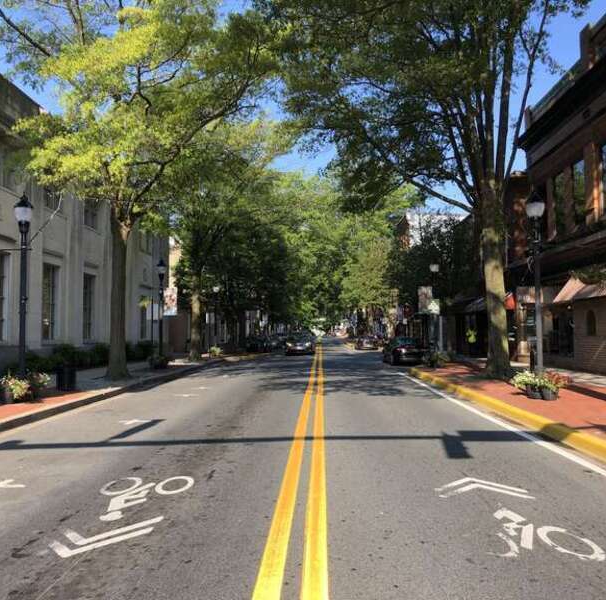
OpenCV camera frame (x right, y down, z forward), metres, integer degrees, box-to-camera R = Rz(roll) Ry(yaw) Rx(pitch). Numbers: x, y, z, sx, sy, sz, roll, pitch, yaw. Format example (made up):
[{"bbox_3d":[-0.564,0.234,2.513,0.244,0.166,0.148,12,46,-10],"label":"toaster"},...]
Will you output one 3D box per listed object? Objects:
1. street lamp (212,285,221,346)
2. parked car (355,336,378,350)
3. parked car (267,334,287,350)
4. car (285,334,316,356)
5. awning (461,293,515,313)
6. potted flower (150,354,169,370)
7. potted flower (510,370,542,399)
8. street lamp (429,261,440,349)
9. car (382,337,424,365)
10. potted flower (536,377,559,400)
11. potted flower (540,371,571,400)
[{"bbox_3d":[-5.547,1.218,41.500,0.480,4.880,0.480,0,-3,2],"label":"street lamp"},{"bbox_3d":[6.044,3.984,61.046,1.800,1.420,4.500,0,-3,2],"label":"parked car"},{"bbox_3d":[-2.634,3.955,59.800,1.820,1.460,4.600,0,-3,2],"label":"parked car"},{"bbox_3d":[-0.206,3.366,48.446,1.830,1.480,4.600,0,-3,2],"label":"car"},{"bbox_3d":[10.634,0.174,37.500,1.300,1.000,7.000,0,-3,2],"label":"awning"},{"bbox_3d":[-6.209,2.665,28.000,0.850,0.670,0.800,0,-3,2],"label":"potted flower"},{"bbox_3d":[5.284,2.010,15.300,0.760,0.660,0.720,0,-3,2],"label":"potted flower"},{"bbox_3d":[5.812,0.527,28.600,0.480,4.880,0.480,0,-3,2],"label":"street lamp"},{"bbox_3d":[5.354,2.666,34.300,1.820,1.480,4.600,0,-3,2],"label":"car"},{"bbox_3d":[5.679,2.031,15.000,0.540,0.550,0.520,0,-3,2],"label":"potted flower"},{"bbox_3d":[5.931,1.980,15.200,0.730,0.670,0.650,0,-3,2],"label":"potted flower"}]

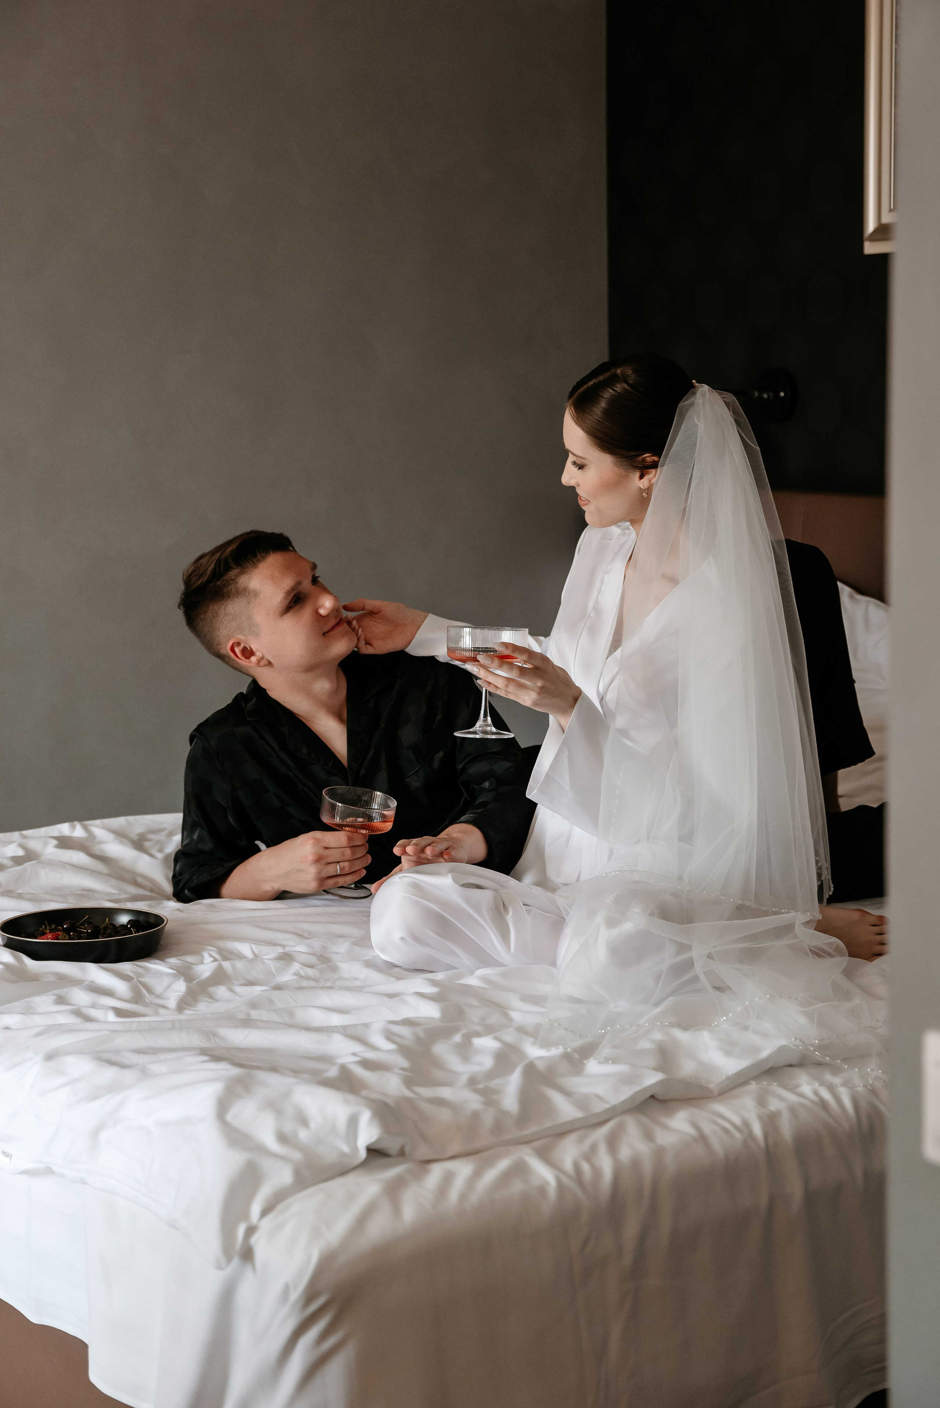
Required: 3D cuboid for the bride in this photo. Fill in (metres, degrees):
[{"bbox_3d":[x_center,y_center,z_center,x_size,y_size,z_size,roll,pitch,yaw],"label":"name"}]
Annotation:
[{"bbox_3d":[0.240,-0.040,3.000,0.720,0.830,0.600,-3,6,-25],"label":"bride"}]

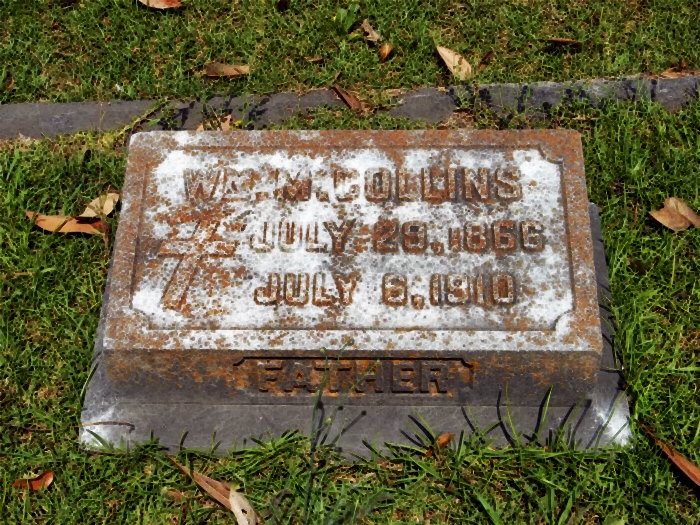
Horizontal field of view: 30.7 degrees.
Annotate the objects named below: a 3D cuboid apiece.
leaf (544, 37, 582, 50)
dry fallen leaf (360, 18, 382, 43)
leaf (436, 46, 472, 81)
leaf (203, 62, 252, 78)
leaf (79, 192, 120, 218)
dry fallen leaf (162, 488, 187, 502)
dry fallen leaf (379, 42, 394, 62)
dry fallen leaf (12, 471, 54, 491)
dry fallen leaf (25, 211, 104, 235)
[{"bbox_3d":[0.363,-0.377,2.172,0.066,0.018,0.021,11,49,11],"label":"leaf"},{"bbox_3d":[0.032,-0.400,2.202,0.023,0.014,0.064,-21,51,-16],"label":"dry fallen leaf"},{"bbox_3d":[0.178,-0.337,2.142,0.031,0.016,0.096,-17,50,-13],"label":"leaf"},{"bbox_3d":[-0.206,-0.323,2.139,0.076,0.014,0.032,1,48,3],"label":"leaf"},{"bbox_3d":[-0.376,-0.086,1.932,0.033,0.018,0.061,17,51,16],"label":"leaf"},{"bbox_3d":[-0.220,0.291,1.591,0.029,0.012,0.014,15,50,15],"label":"dry fallen leaf"},{"bbox_3d":[0.060,-0.357,2.163,0.019,0.016,0.045,19,51,17],"label":"dry fallen leaf"},{"bbox_3d":[-0.399,0.279,1.607,0.051,0.018,0.023,-17,50,-13],"label":"dry fallen leaf"},{"bbox_3d":[-0.427,-0.057,1.907,0.128,0.016,0.029,7,49,8],"label":"dry fallen leaf"}]

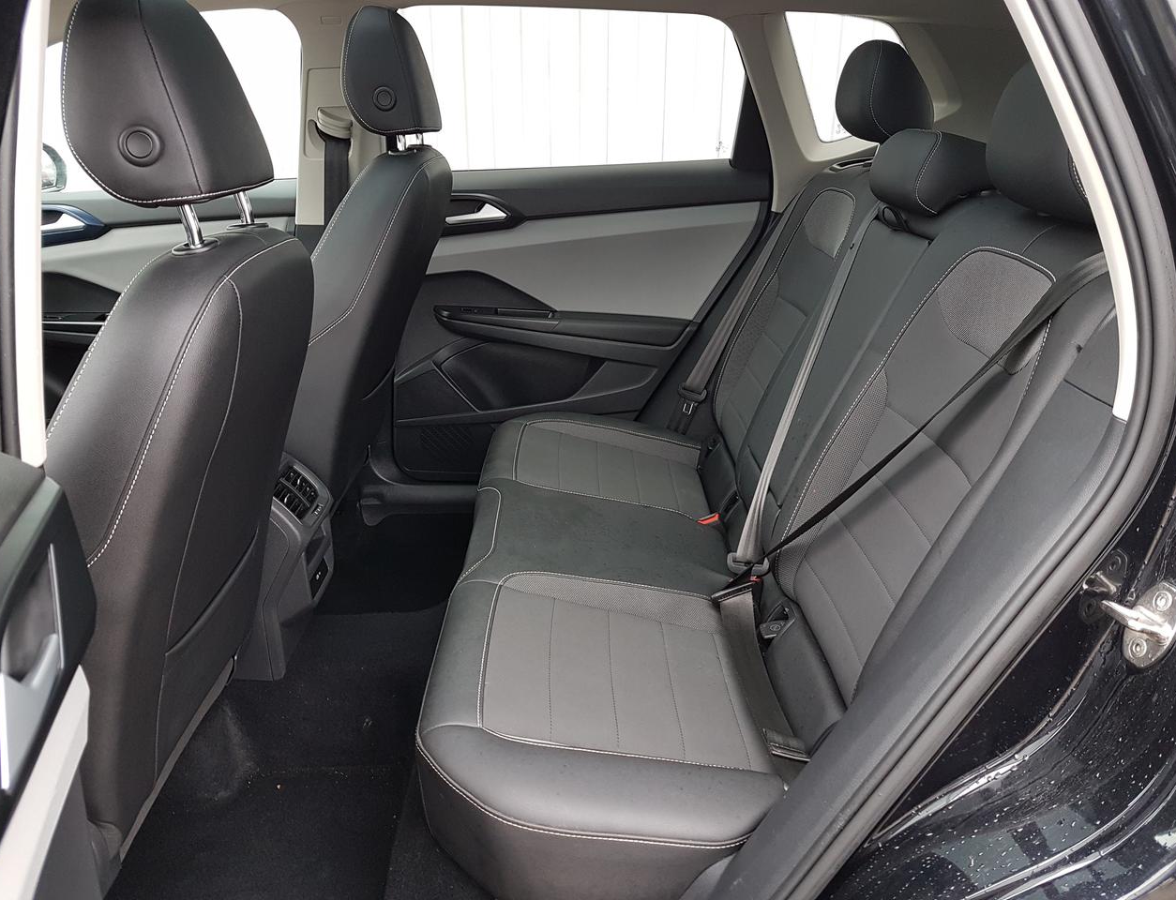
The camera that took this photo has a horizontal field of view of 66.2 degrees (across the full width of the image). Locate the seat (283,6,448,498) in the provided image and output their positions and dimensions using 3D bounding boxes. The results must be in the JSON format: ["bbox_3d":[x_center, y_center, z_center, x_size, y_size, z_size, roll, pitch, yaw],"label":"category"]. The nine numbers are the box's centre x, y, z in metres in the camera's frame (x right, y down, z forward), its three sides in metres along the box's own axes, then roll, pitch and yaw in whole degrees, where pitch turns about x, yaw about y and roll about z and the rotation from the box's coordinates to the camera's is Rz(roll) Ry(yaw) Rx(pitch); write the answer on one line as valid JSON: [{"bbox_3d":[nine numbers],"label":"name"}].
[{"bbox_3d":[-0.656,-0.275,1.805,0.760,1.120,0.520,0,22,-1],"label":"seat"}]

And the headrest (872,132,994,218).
[{"bbox_3d":[0.522,-0.430,1.375,0.130,0.125,0.250,7,22,-4],"label":"headrest"}]

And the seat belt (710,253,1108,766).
[{"bbox_3d":[0.363,0.035,1.113,0.340,0.640,0.420,0,22,-1],"label":"seat belt"}]

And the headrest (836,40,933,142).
[{"bbox_3d":[0.551,-0.661,1.672,0.135,0.185,0.250,7,22,-4],"label":"headrest"}]

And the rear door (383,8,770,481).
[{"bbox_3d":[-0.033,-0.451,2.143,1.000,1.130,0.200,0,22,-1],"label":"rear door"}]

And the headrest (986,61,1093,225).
[{"bbox_3d":[0.560,-0.351,1.016,0.135,0.190,0.260,7,22,-4],"label":"headrest"}]

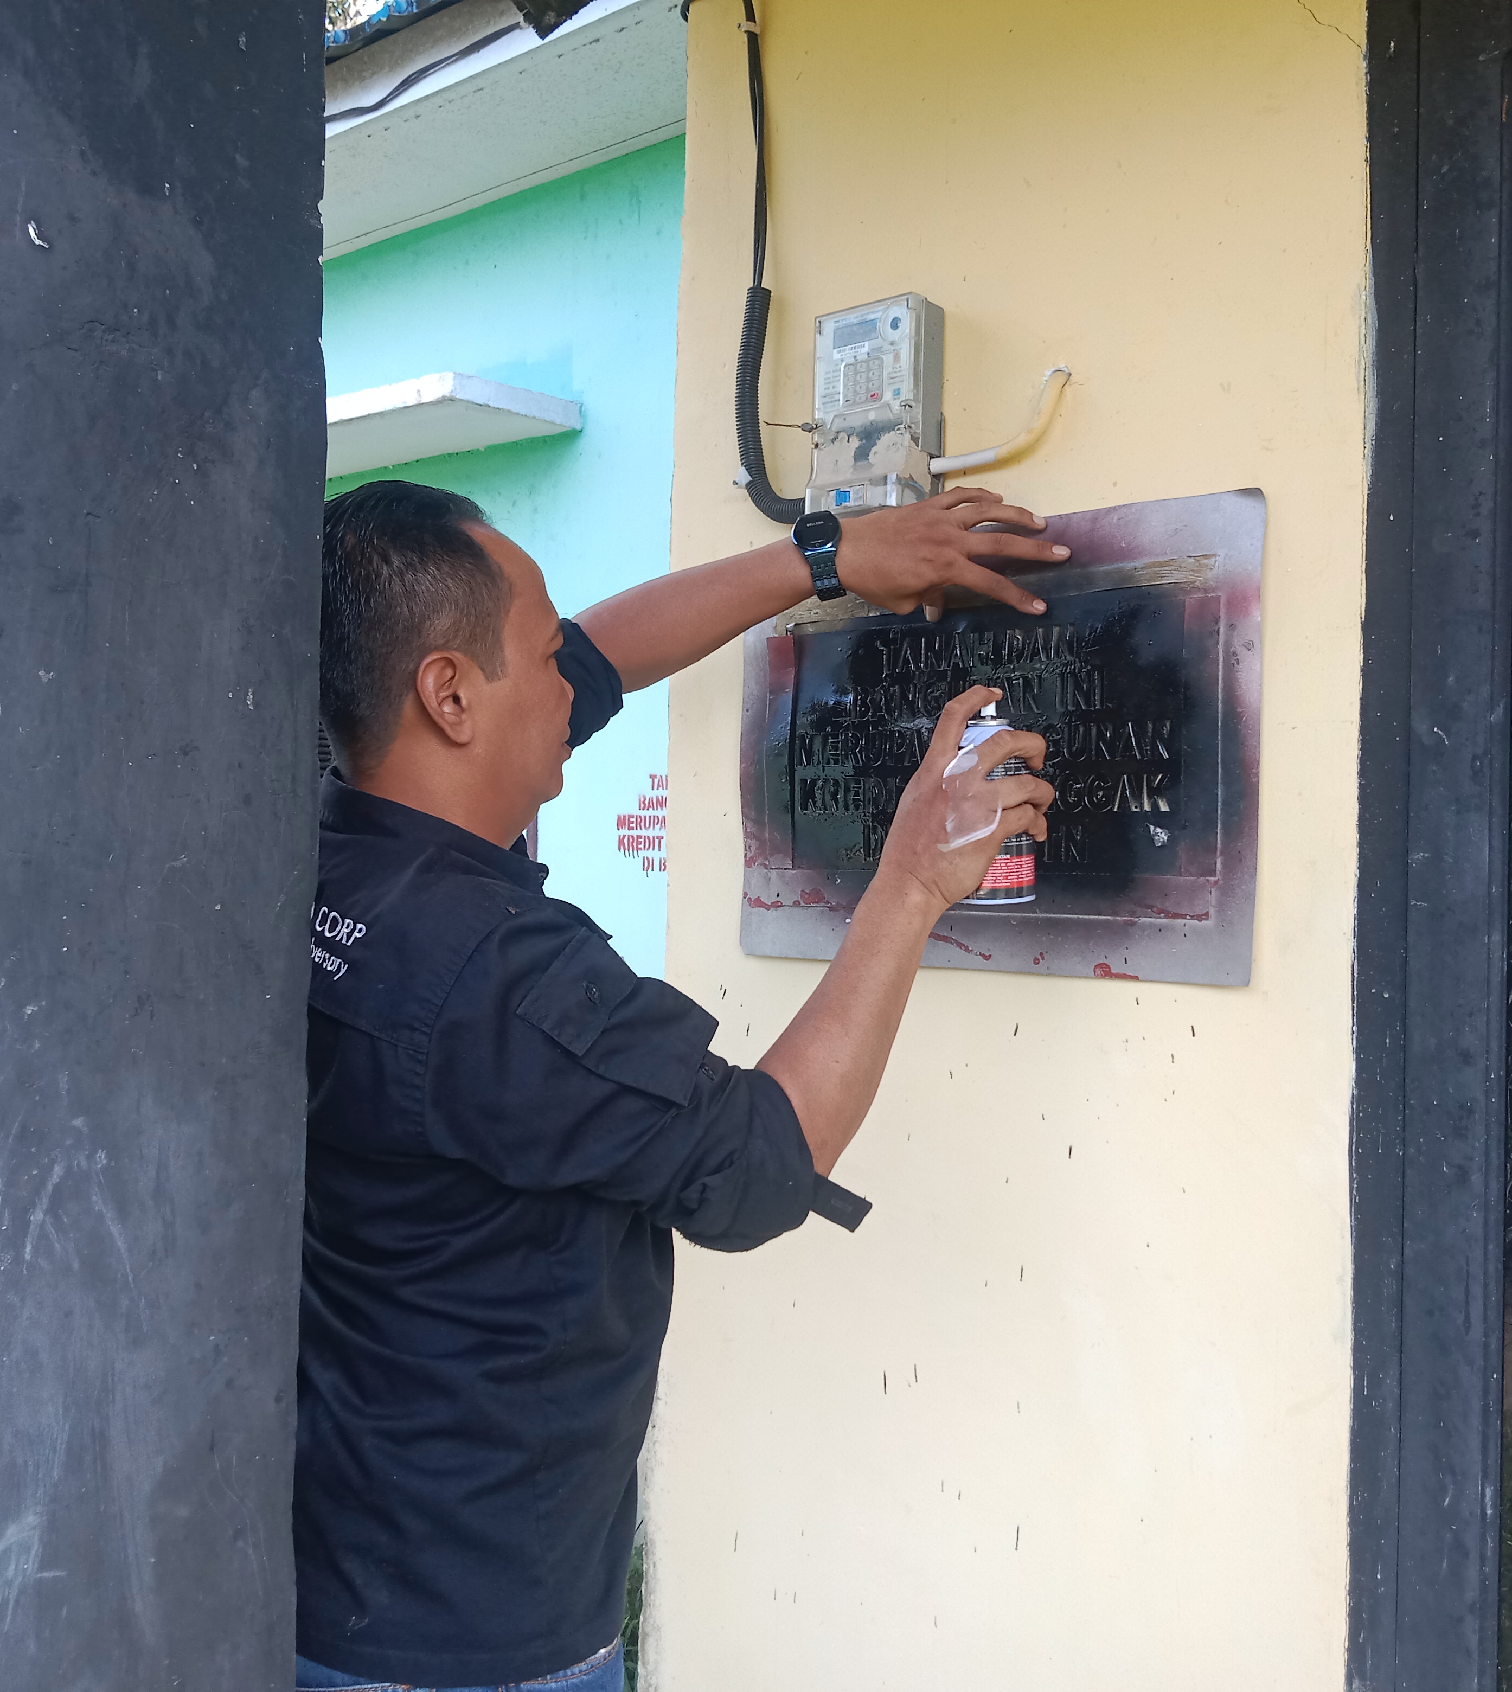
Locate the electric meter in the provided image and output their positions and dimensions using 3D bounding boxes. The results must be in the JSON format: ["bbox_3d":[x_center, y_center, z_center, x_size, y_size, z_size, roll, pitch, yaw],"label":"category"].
[{"bbox_3d":[0.114,-0.410,1.679,0.113,0.197,0.065,0,-1,40],"label":"electric meter"}]

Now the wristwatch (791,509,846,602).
[{"bbox_3d":[0.060,-0.259,1.570,0.044,0.070,0.057,-14,-31,7],"label":"wristwatch"}]

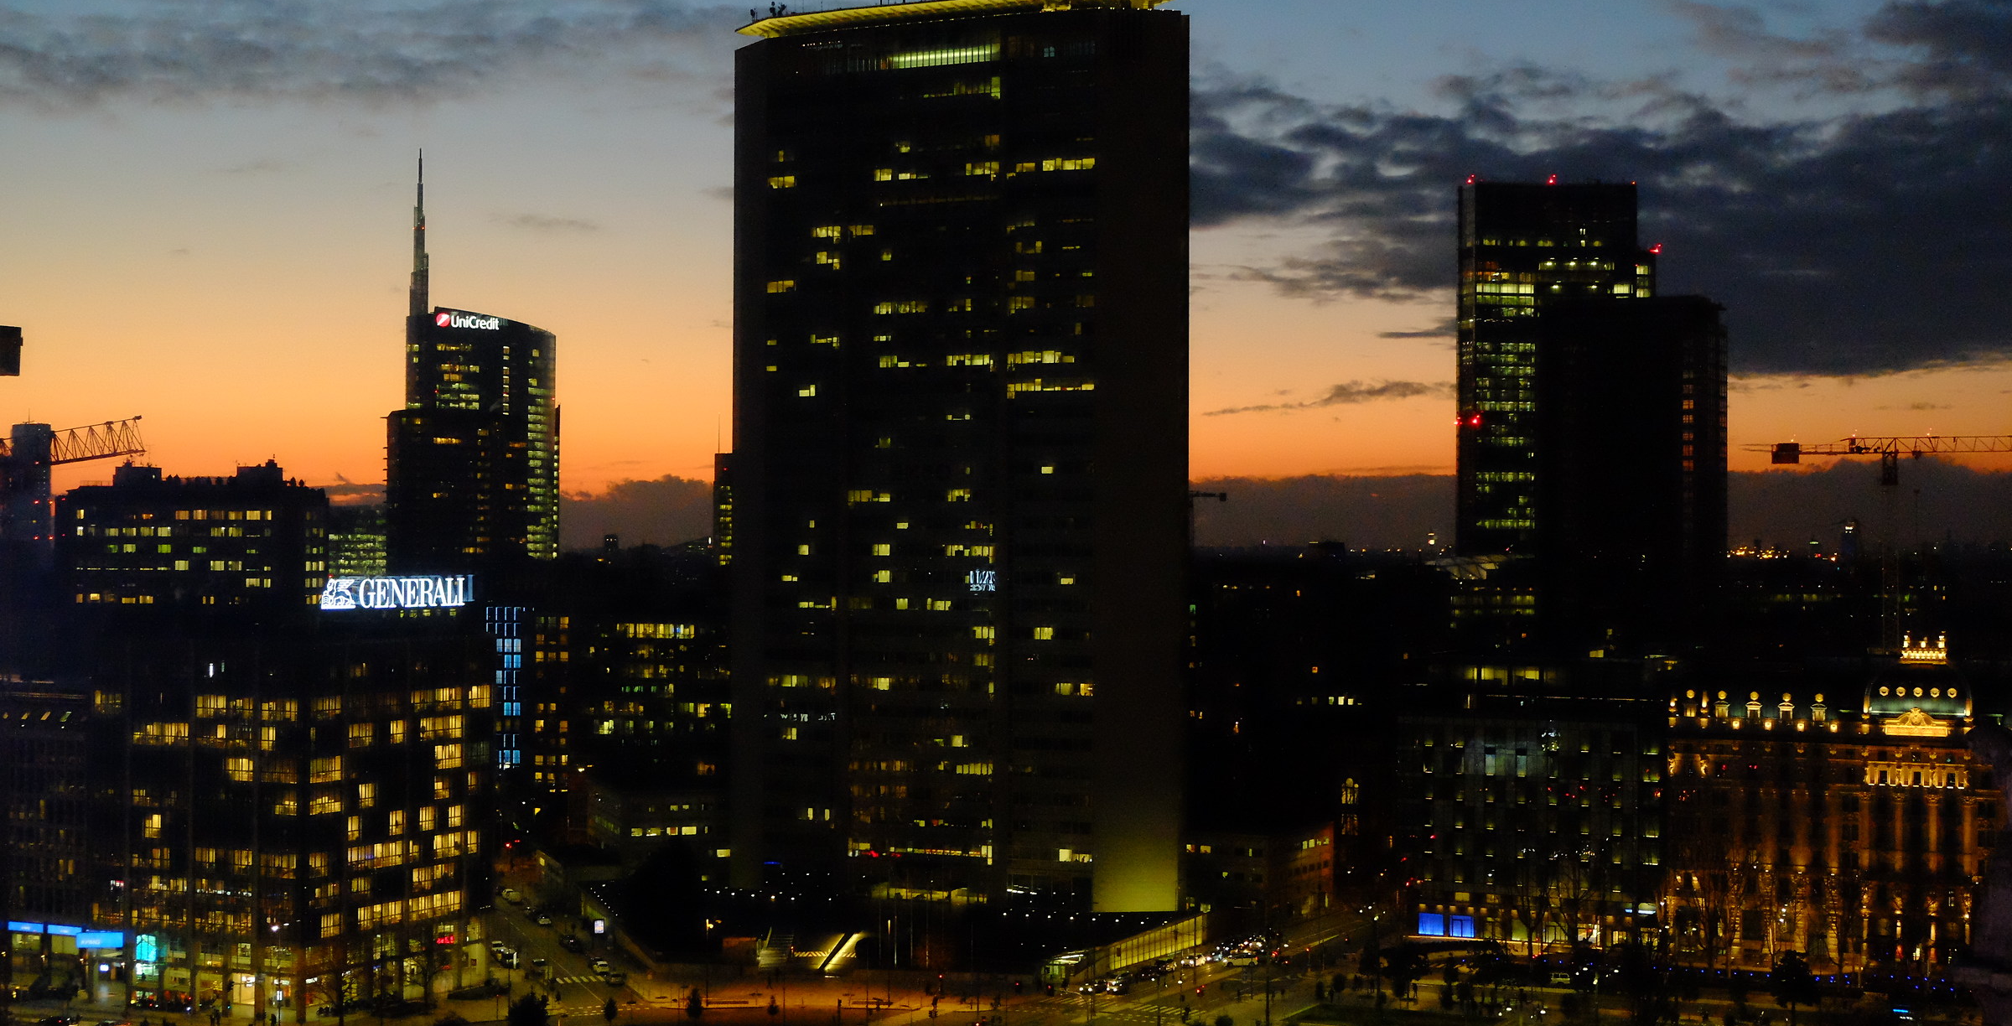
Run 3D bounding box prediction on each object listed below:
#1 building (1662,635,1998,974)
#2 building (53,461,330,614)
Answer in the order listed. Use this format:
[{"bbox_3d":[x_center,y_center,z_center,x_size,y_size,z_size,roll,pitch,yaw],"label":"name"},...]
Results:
[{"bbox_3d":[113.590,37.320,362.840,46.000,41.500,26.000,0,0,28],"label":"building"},{"bbox_3d":[-176.000,24.420,597.000,53.000,68.000,25.000,0,0,0],"label":"building"}]

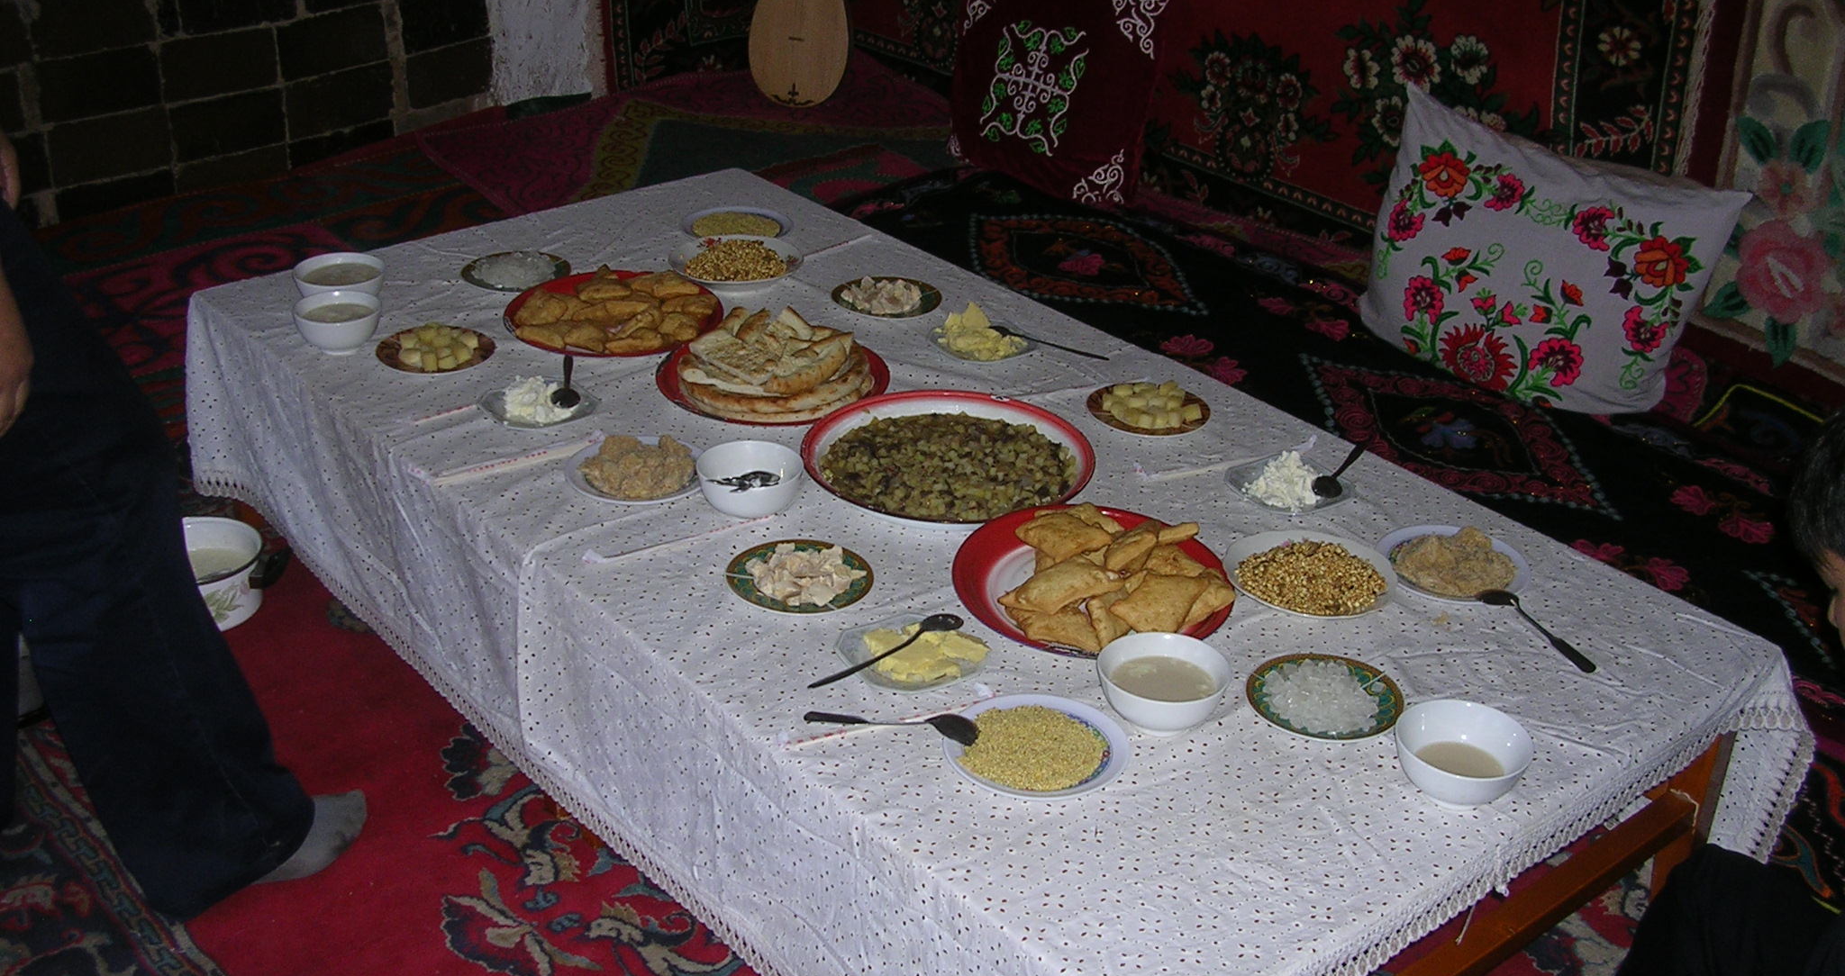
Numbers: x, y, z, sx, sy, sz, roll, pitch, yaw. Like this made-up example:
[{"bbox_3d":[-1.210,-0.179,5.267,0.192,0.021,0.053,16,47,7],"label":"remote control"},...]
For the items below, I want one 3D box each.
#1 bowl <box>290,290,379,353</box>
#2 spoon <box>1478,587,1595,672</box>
[{"bbox_3d":[-0.748,-0.206,2.605,0.111,0.057,0.111,2,29,-1],"label":"bowl"},{"bbox_3d":[0.629,0.144,2.080,0.034,0.025,0.150,-17,36,-31],"label":"spoon"}]

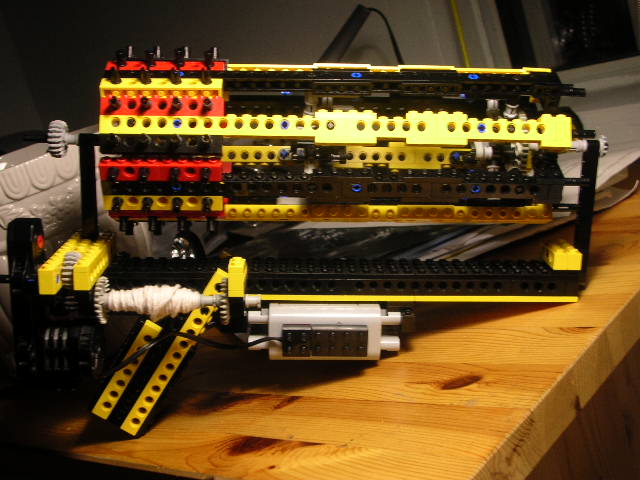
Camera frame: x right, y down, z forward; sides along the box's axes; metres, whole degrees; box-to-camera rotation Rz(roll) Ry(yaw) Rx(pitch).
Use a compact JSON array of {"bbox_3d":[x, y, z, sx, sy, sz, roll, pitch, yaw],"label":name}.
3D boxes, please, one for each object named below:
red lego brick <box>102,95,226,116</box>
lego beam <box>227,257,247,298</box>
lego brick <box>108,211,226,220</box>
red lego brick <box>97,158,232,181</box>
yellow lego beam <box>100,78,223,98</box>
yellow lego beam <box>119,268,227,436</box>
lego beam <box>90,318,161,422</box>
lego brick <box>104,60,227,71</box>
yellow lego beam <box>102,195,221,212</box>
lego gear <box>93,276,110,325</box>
[{"bbox_3d":[-0.083,-0.069,0.498,0.064,0.010,0.008,1,-7,-2],"label":"red lego brick"},{"bbox_3d":[-0.043,0.019,0.495,0.008,0.017,0.017,1,13,-2],"label":"lego beam"},{"bbox_3d":[-0.085,-0.016,0.522,0.064,0.008,0.010,1,-7,-2],"label":"lego brick"},{"bbox_3d":[-0.084,-0.038,0.499,0.064,0.010,0.008,1,38,-2],"label":"red lego brick"},{"bbox_3d":[-0.083,-0.081,0.504,0.064,0.008,0.010,1,38,-2],"label":"yellow lego beam"},{"bbox_3d":[-0.083,0.066,0.550,0.112,0.010,0.008,-58,9,10],"label":"yellow lego beam"},{"bbox_3d":[-0.112,0.076,0.551,0.064,0.010,0.008,-57,9,10],"label":"lego beam"},{"bbox_3d":[-0.084,-0.092,0.519,0.064,0.008,0.010,1,38,-2],"label":"lego brick"},{"bbox_3d":[-0.084,-0.022,0.510,0.064,0.010,0.008,1,38,-2],"label":"yellow lego beam"},{"bbox_3d":[-0.115,0.032,0.496,0.005,0.026,0.026,1,13,-2],"label":"lego gear"}]

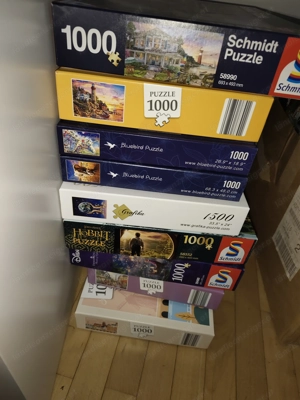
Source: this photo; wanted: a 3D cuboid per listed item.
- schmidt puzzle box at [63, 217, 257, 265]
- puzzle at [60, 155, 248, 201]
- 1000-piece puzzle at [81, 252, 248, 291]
[{"bbox_3d":[0.021,-0.051,0.546,0.271,0.057,0.368,6,39,-2],"label":"schmidt puzzle box"},{"bbox_3d":[0.014,-0.131,0.481,0.232,0.039,0.333,6,39,-1],"label":"puzzle"},{"bbox_3d":[0.028,-0.007,0.584,0.272,0.057,0.368,8,39,2],"label":"1000-piece puzzle"}]

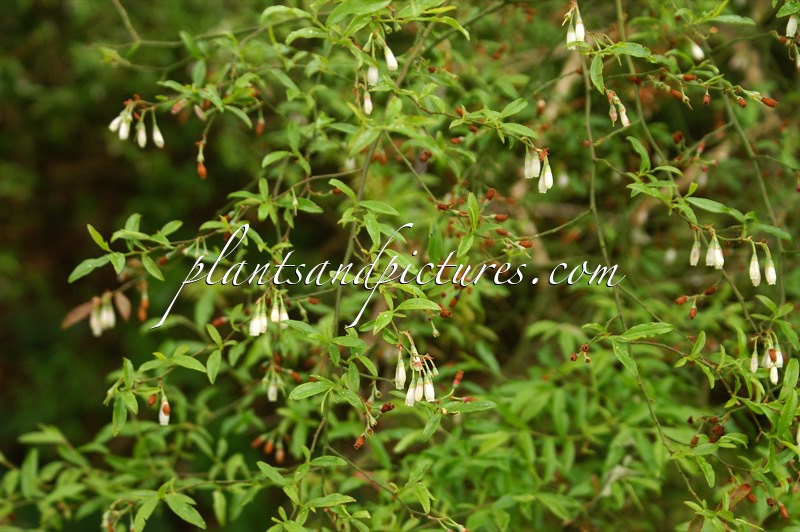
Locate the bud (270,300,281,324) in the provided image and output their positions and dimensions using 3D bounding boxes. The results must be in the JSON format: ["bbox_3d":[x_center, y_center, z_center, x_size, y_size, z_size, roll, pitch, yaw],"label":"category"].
[{"bbox_3d":[-0.071,0.026,0.950,0.005,0.013,0.005,0,6,0],"label":"bud"}]

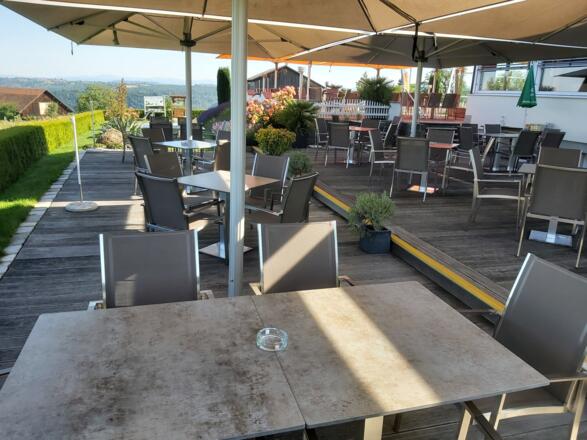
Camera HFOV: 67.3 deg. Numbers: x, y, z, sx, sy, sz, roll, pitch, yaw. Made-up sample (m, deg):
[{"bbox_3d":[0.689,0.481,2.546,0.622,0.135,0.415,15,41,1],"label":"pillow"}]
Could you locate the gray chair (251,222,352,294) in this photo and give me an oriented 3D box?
[{"bbox_3d":[0.092,0.515,2.437,0.560,0.880,0.600,-2,17,-16],"label":"gray chair"}]

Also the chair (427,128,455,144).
[{"bbox_3d":[2.398,-1.050,7.466,0.560,0.880,0.660,11,19,24],"label":"chair"}]

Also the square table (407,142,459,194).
[{"bbox_3d":[2.098,-0.837,6.955,0.720,0.740,0.720,11,19,26],"label":"square table"}]

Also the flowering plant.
[{"bbox_3d":[-0.737,-2.977,12.992,1.500,1.700,1.500,2,16,0],"label":"flowering plant"}]

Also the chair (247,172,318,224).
[{"bbox_3d":[-0.177,-0.026,4.261,0.620,0.890,0.570,12,18,29],"label":"chair"}]

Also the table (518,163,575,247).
[{"bbox_3d":[2.864,-0.159,4.784,0.800,0.740,0.800,11,18,27],"label":"table"}]

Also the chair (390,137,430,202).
[{"bbox_3d":[1.742,-0.749,6.363,0.560,0.880,0.660,11,19,25],"label":"chair"}]

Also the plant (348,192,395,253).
[{"bbox_3d":[0.854,0.040,4.733,0.450,0.580,0.430,-3,18,-18],"label":"plant"}]

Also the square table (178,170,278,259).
[{"bbox_3d":[-0.677,-0.033,4.479,0.790,0.745,0.790,11,18,27],"label":"square table"}]

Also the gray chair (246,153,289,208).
[{"bbox_3d":[-0.407,-0.271,5.071,0.570,0.890,0.620,10,18,25],"label":"gray chair"}]

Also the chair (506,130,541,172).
[{"bbox_3d":[4.573,-1.395,9.057,0.570,0.890,0.620,-2,17,-14],"label":"chair"}]

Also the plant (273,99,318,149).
[{"bbox_3d":[0.080,-2.528,11.758,1.150,1.220,1.150,2,16,0],"label":"plant"}]

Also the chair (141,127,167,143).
[{"bbox_3d":[-2.259,-1.135,7.767,0.620,0.890,0.570,13,19,32],"label":"chair"}]

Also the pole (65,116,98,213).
[{"bbox_3d":[-2.746,-0.713,5.576,0.420,1.160,0.420,-3,18,-18],"label":"pole"}]

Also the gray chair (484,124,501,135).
[{"bbox_3d":[4.815,-1.792,10.465,0.570,0.890,0.620,2,16,-2],"label":"gray chair"}]

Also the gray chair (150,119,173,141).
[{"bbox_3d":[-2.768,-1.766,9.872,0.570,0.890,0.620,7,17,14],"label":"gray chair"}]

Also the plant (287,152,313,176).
[{"bbox_3d":[0.098,-0.745,7.171,0.480,0.690,0.480,2,16,0],"label":"plant"}]

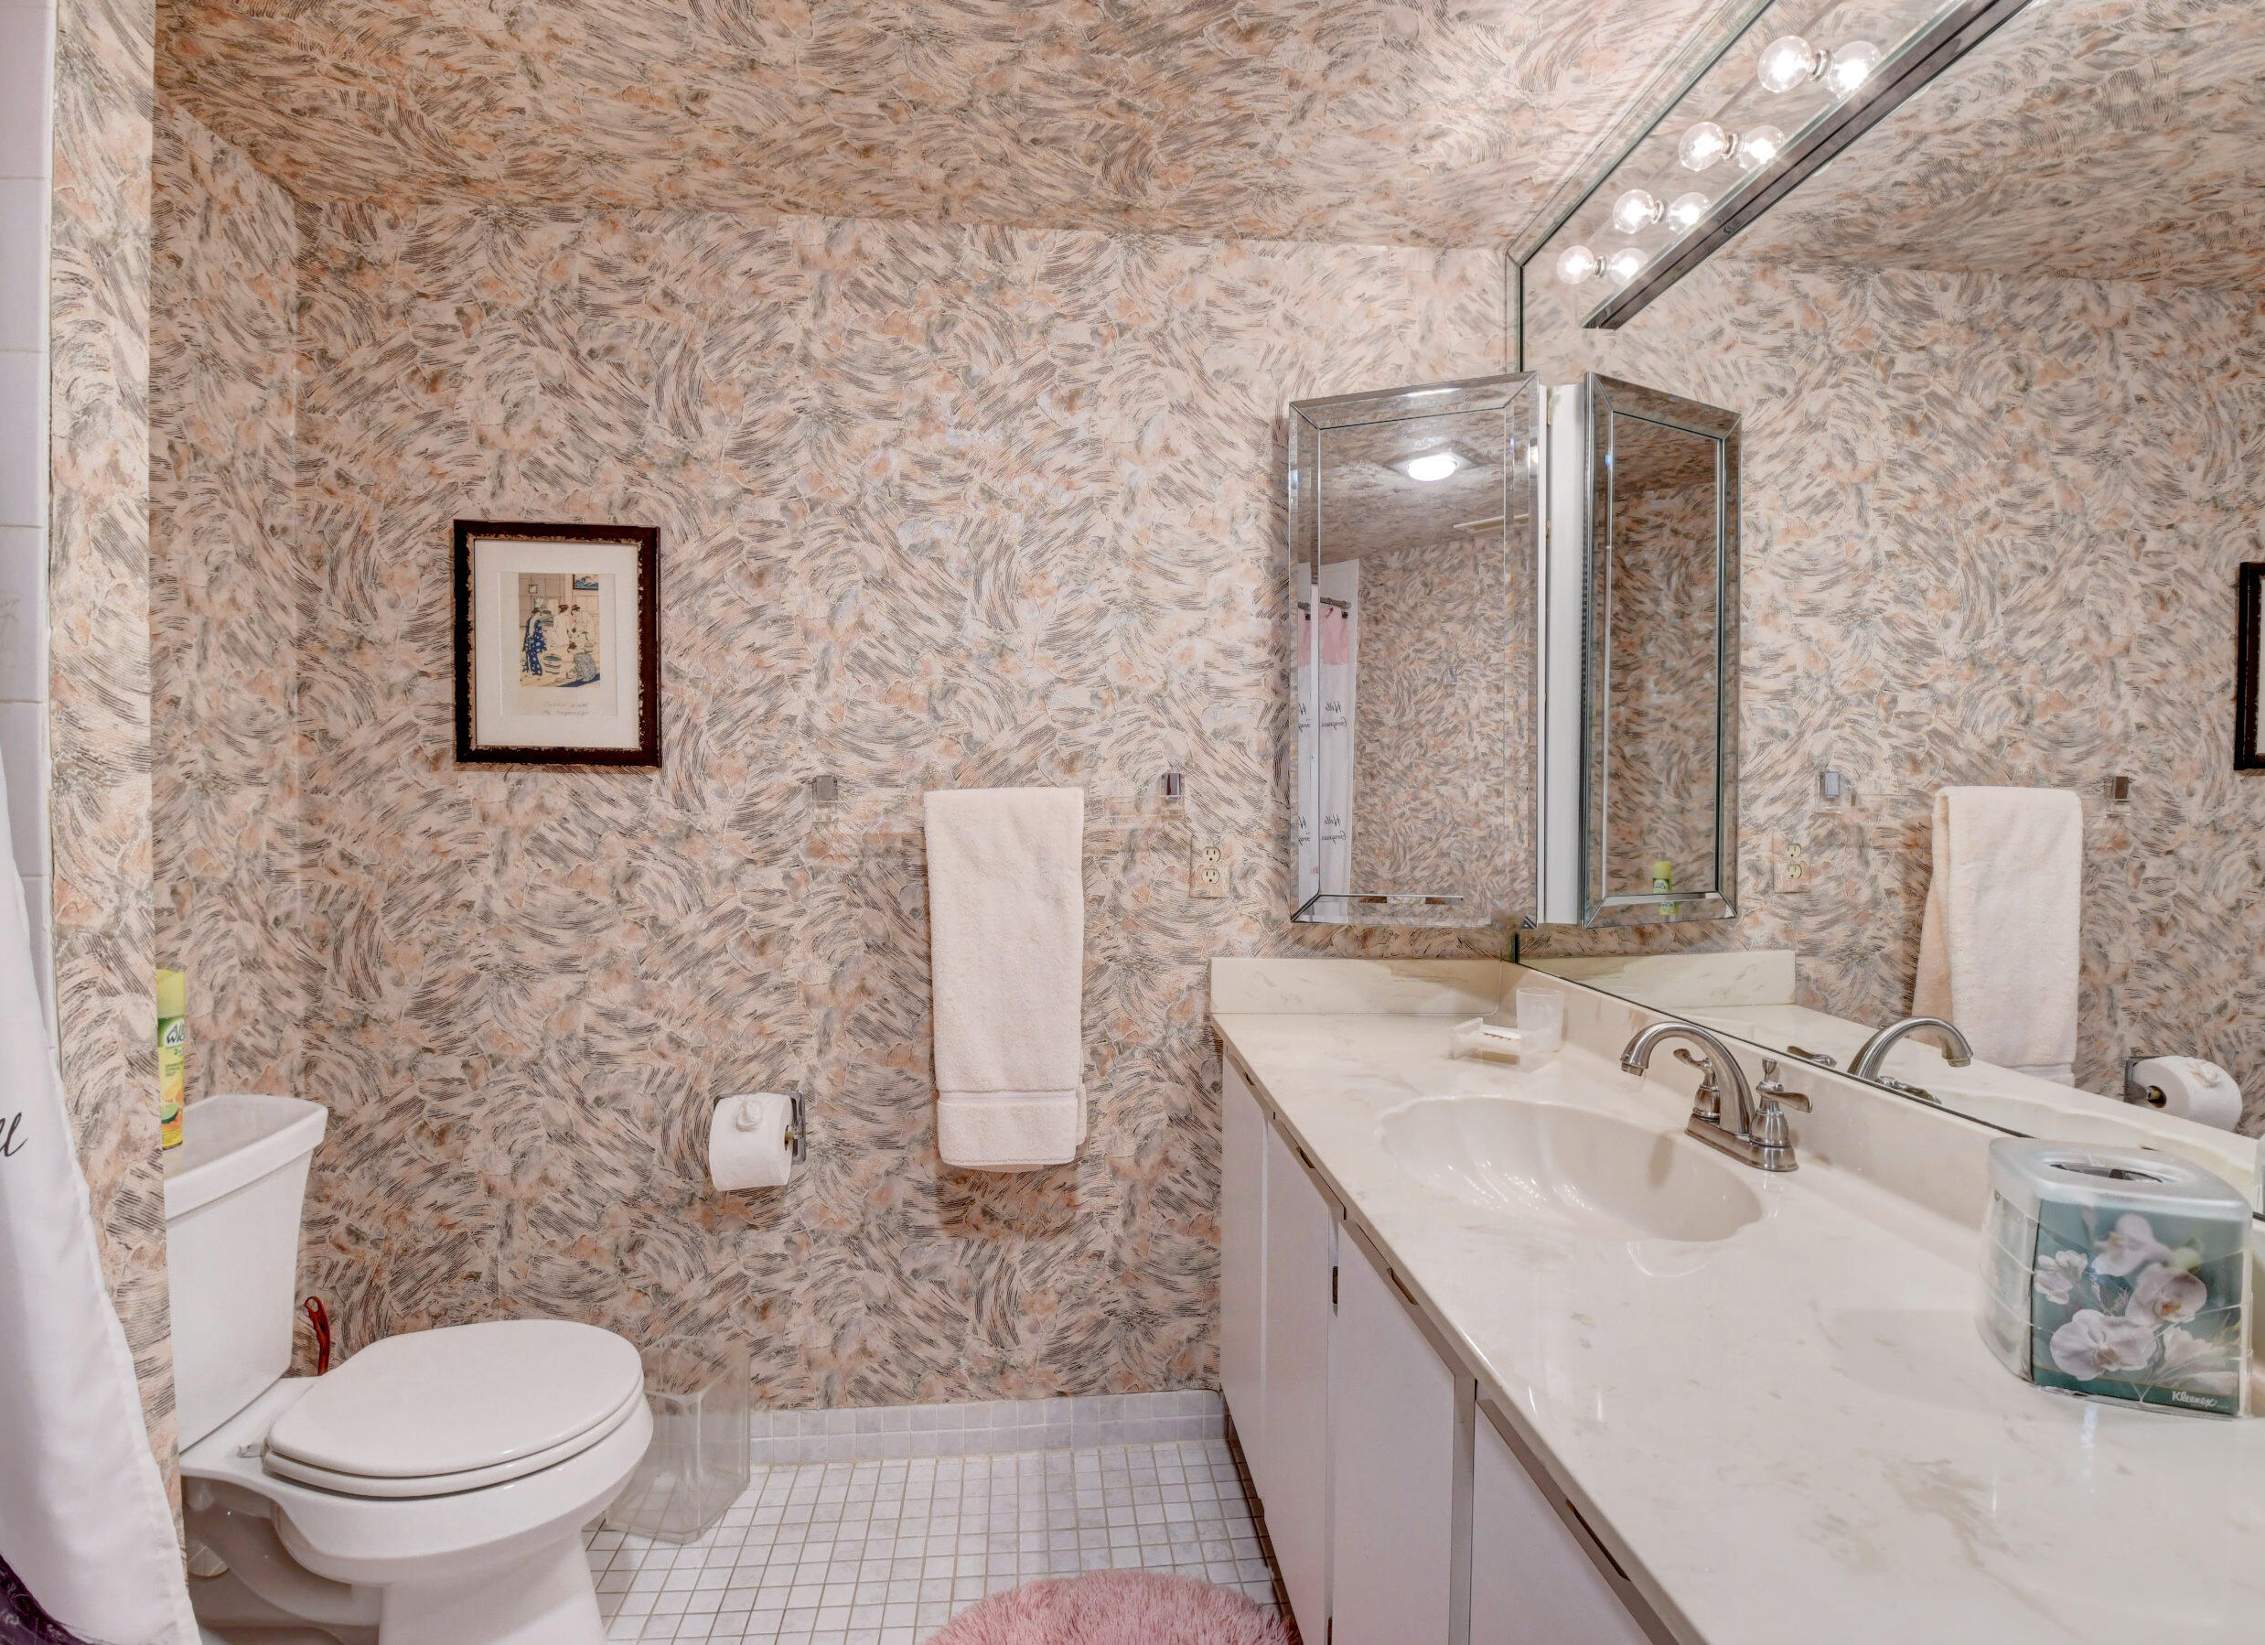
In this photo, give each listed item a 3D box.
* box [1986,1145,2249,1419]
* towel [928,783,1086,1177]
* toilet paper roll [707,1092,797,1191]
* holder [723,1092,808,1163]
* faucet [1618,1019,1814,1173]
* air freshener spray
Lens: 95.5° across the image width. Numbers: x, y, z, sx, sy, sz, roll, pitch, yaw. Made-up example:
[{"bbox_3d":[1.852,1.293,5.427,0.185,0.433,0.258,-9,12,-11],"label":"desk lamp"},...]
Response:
[{"bbox_3d":[0.673,0.309,0.717,0.113,0.135,0.102,0,1,22],"label":"box"},{"bbox_3d":[-0.223,0.276,1.837,0.275,0.673,0.090,0,1,-5],"label":"towel"},{"bbox_3d":[-0.672,0.563,1.832,0.116,0.148,0.148,0,1,-5],"label":"toilet paper roll"},{"bbox_3d":[-0.670,0.558,1.838,0.162,0.139,0.075,0,1,-5],"label":"holder"},{"bbox_3d":[0.630,0.296,1.159,0.170,0.148,0.215,0,1,-5],"label":"faucet"},{"bbox_3d":[-1.305,0.314,1.374,0.053,0.234,0.053,0,1,-18],"label":"air freshener spray"}]

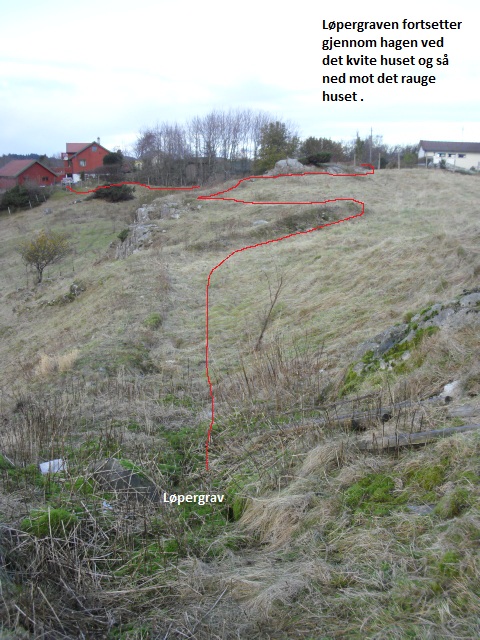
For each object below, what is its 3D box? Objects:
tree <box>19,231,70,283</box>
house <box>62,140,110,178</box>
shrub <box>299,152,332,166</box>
[{"bbox_3d":[-10.011,-3.254,36.000,2.550,2.650,2.500,-4,13,-16],"label":"tree"},{"bbox_3d":[-25.601,-27.336,121.000,9.200,6.900,10.000,-3,13,-12],"label":"house"},{"bbox_3d":[5.913,-12.536,55.000,2.600,1.100,2.100,1,13,6],"label":"shrub"}]

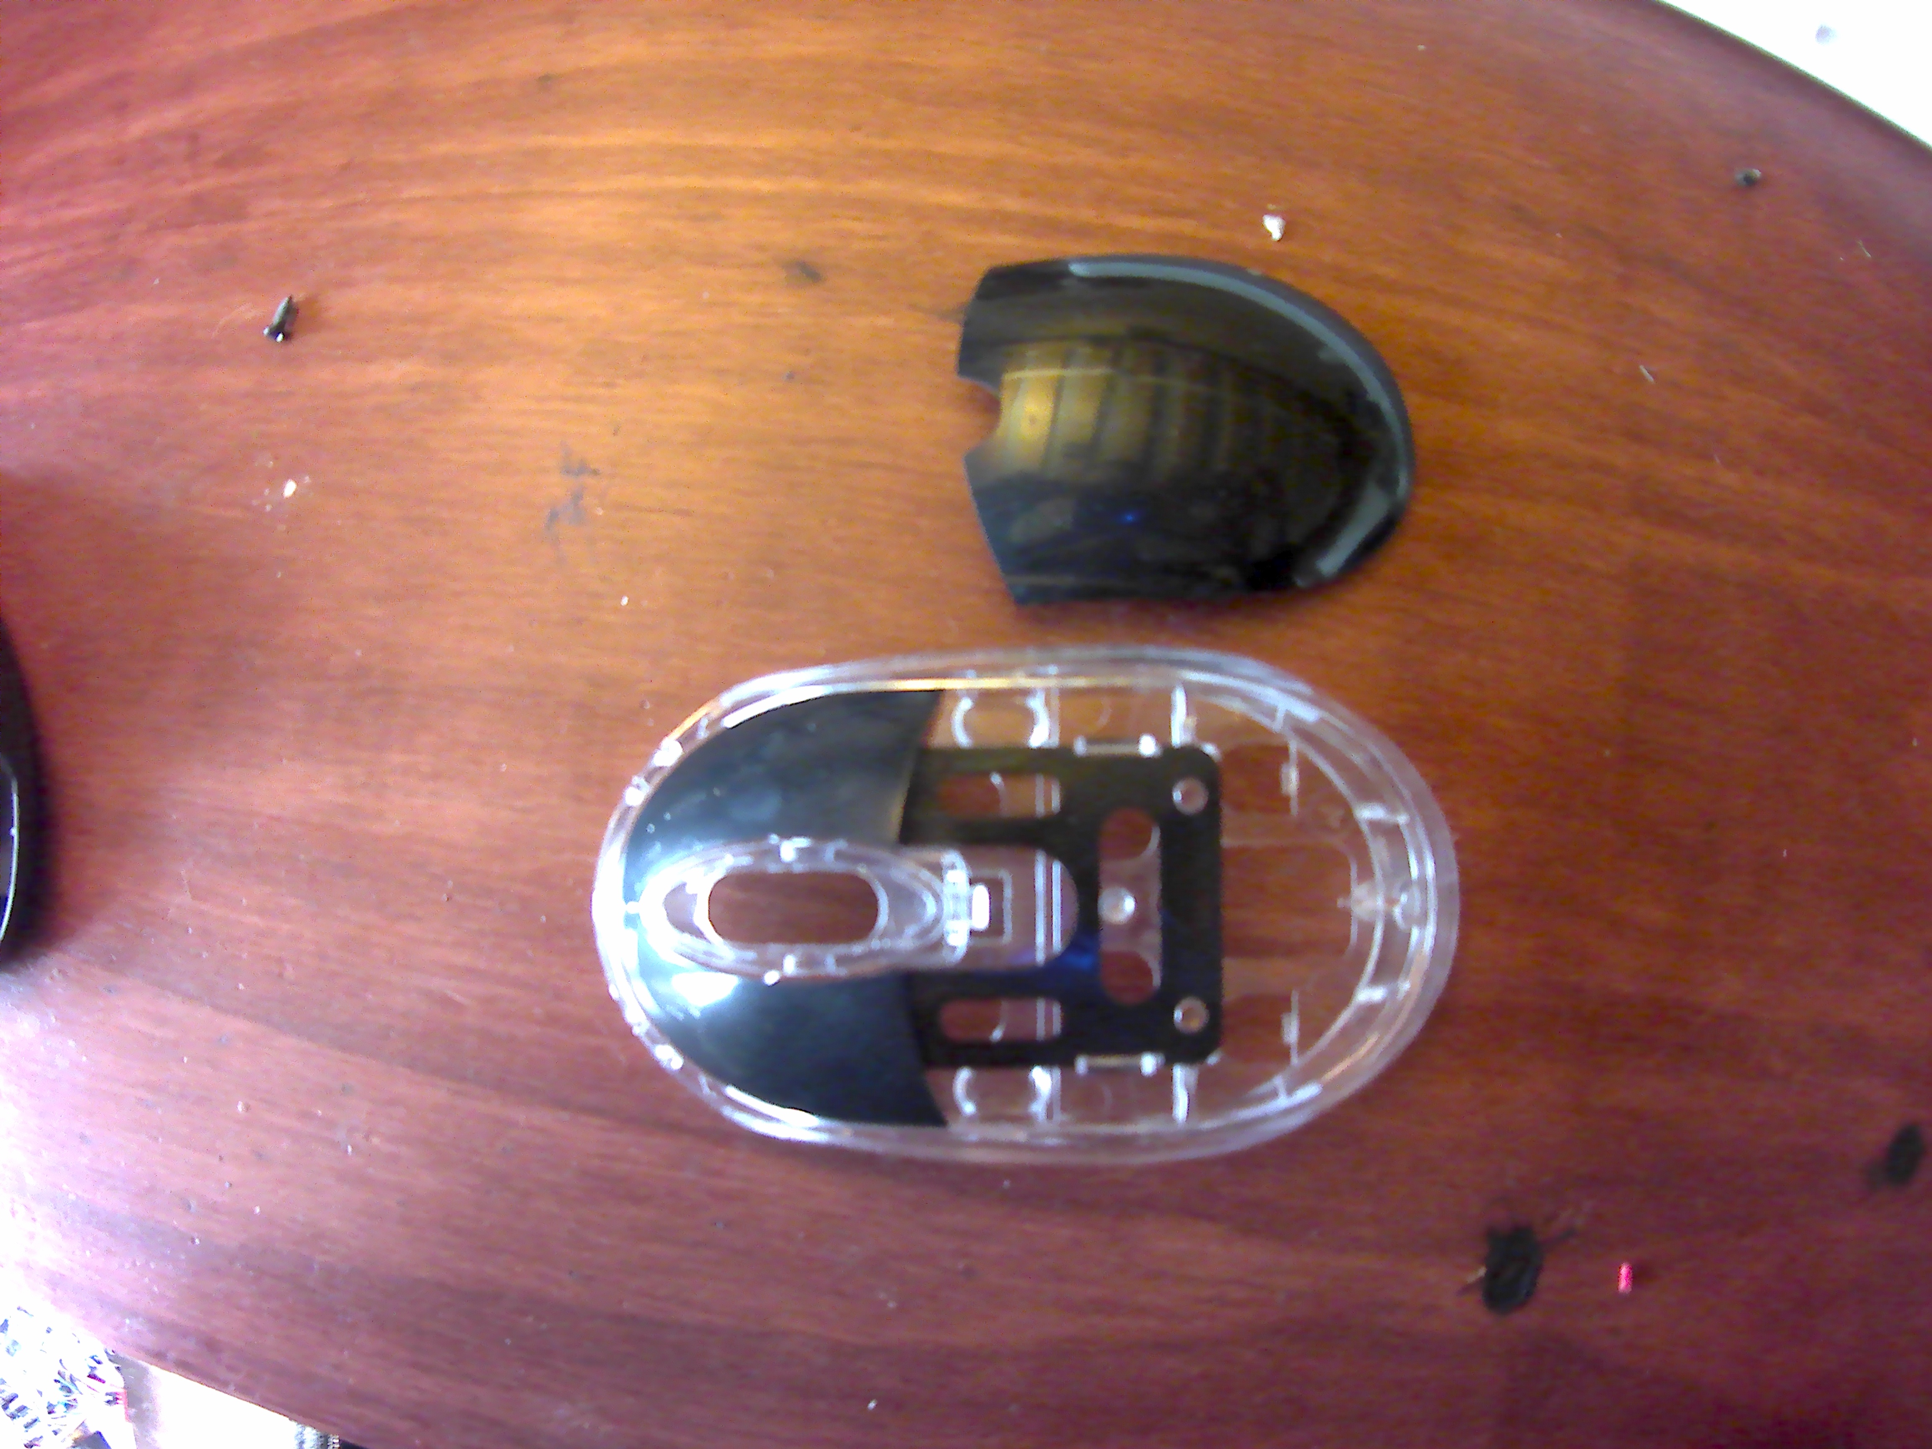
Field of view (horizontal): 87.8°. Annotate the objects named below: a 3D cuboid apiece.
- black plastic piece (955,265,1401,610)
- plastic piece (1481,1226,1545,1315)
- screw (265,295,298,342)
[{"bbox_3d":[0.033,-0.045,0.144,0.068,0.015,0.053,-2,82,0],"label":"black plastic piece"},{"bbox_3d":[0.082,0.082,0.150,0.009,0.003,0.013,4,90,0],"label":"plastic piece"},{"bbox_3d":[-0.103,-0.061,0.150,0.003,0.003,0.007,25,80,0],"label":"screw"}]

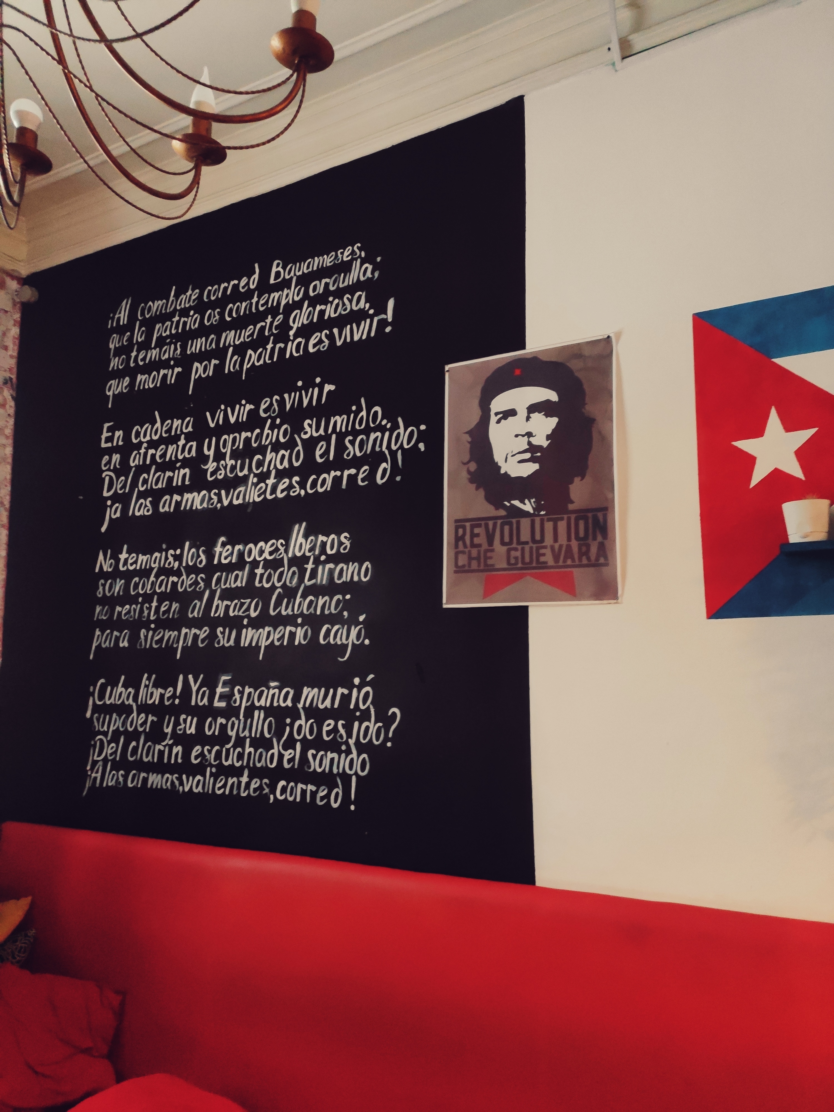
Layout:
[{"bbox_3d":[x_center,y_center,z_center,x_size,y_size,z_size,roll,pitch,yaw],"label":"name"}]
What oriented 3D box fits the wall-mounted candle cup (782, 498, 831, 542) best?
[{"bbox_3d":[0.726,-0.060,1.494,0.081,0.076,0.081,-4,-8,28],"label":"wall-mounted candle cup"}]

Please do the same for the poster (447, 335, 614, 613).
[{"bbox_3d":[0.246,-0.185,1.839,0.416,0.597,0.010,-4,-8,28],"label":"poster"}]

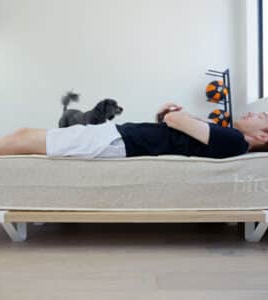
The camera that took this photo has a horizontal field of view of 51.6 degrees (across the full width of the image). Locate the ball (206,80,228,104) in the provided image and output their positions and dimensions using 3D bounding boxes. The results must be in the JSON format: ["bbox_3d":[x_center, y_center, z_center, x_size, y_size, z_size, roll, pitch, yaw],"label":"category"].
[{"bbox_3d":[0.873,-0.610,2.900,0.230,0.230,0.230,0,0,0],"label":"ball"}]

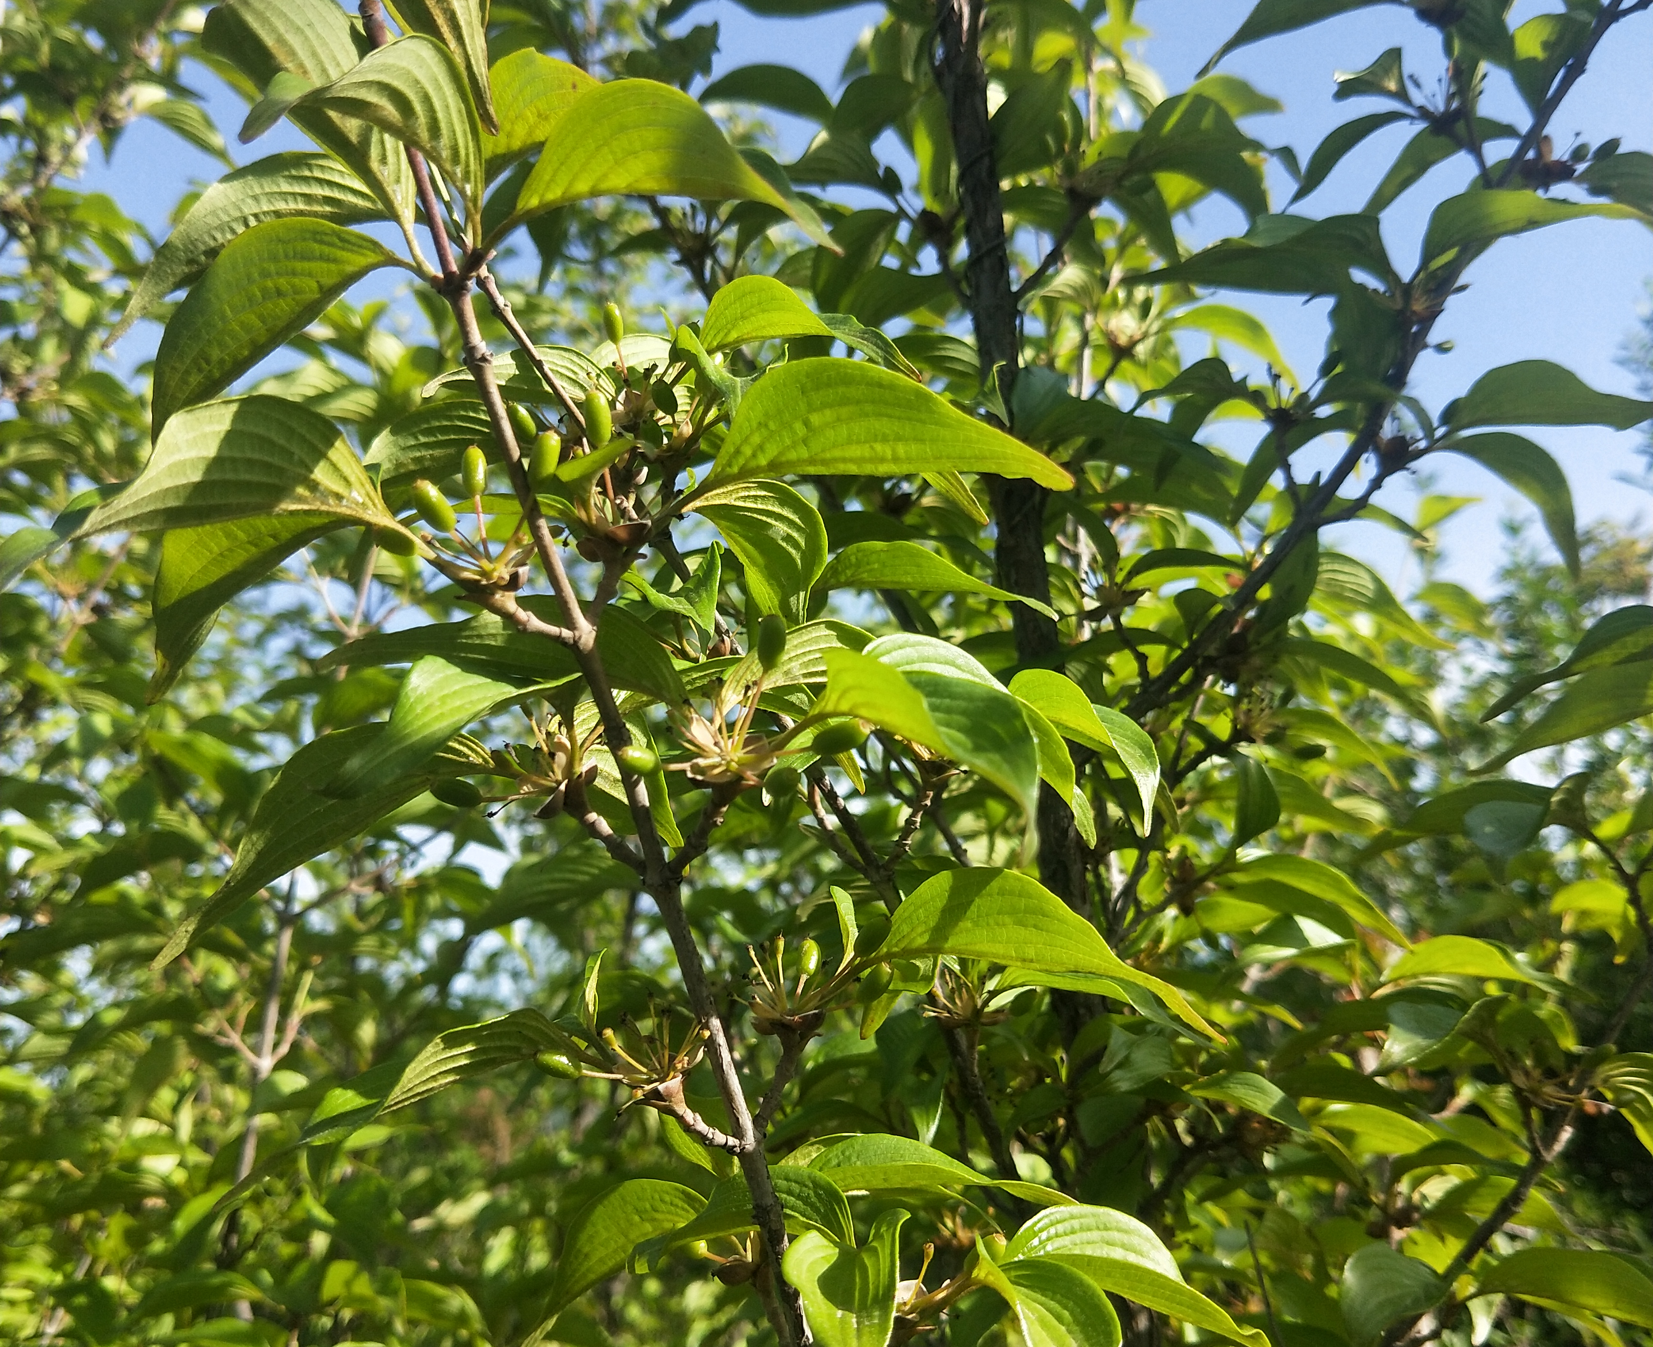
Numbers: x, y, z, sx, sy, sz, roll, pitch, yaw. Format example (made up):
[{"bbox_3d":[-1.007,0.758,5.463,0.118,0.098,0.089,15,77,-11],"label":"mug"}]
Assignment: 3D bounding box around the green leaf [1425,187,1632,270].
[{"bbox_3d":[0.264,-0.168,0.600,0.077,0.023,0.031,-6,-11,-6],"label":"green leaf"}]

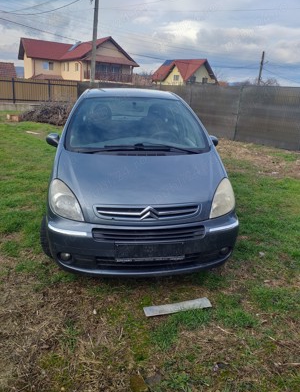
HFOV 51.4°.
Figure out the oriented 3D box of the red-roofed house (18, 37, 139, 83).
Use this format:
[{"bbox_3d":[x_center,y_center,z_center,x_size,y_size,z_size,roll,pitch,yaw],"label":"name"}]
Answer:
[{"bbox_3d":[-11.300,-19.200,48.100,13.700,8.500,13.300,-12,23,-34],"label":"red-roofed house"}]

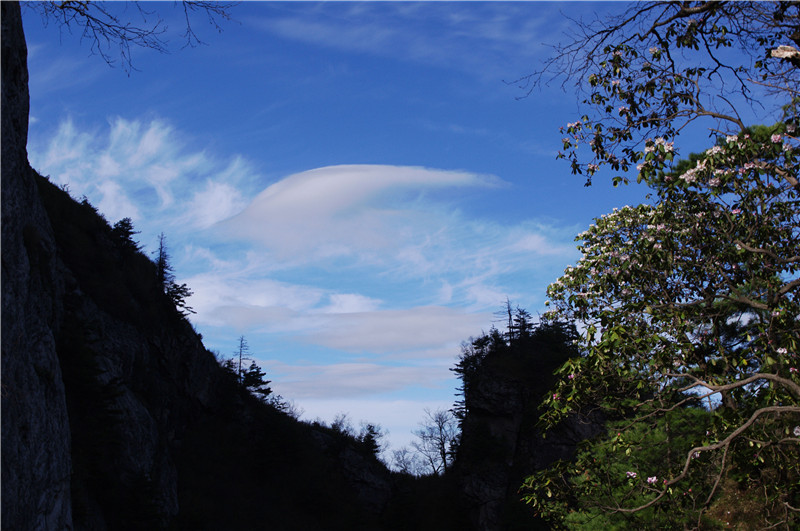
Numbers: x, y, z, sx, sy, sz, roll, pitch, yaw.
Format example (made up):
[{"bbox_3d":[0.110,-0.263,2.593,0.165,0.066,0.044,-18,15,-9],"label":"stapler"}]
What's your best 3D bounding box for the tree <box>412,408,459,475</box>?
[{"bbox_3d":[3.918,19.424,120.000,5.100,7.200,4.900,0,-17,0],"label":"tree"}]

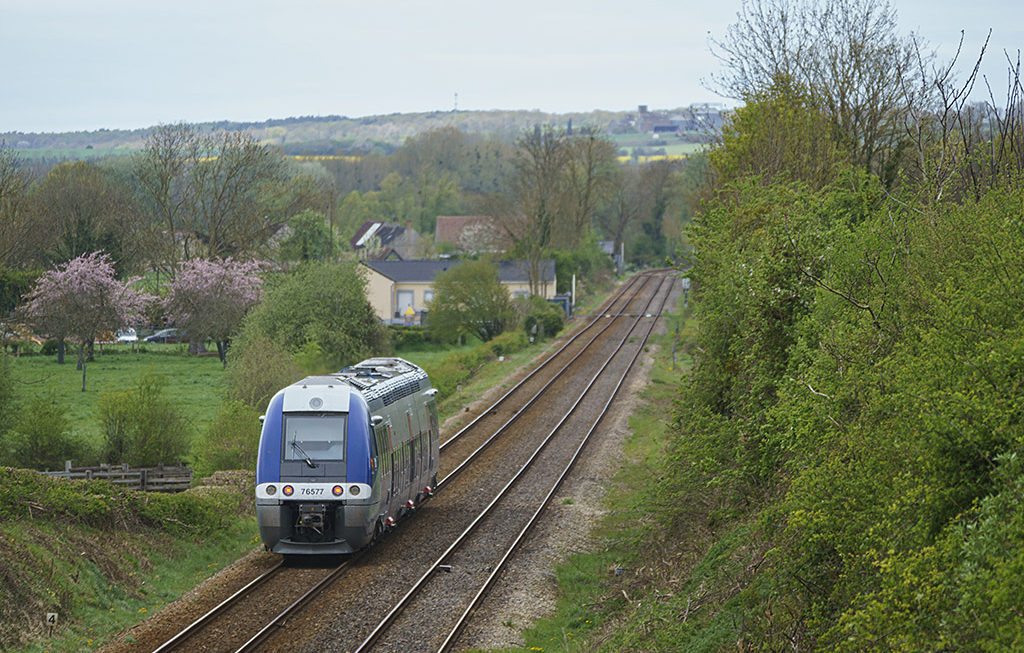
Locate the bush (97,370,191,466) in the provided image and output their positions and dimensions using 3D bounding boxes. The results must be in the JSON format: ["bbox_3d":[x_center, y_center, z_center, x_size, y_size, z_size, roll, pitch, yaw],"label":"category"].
[{"bbox_3d":[-13.893,3.506,370.000,3.500,3.700,3.300,0,1,0],"label":"bush"}]

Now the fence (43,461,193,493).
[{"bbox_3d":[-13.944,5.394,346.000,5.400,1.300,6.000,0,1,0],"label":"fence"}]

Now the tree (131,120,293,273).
[{"bbox_3d":[-21.978,-6.501,725.000,12.200,17.000,11.500,0,1,0],"label":"tree"}]

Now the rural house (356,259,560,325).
[{"bbox_3d":[-5.640,-3.118,900.000,17.500,5.800,9.000,0,1,-20],"label":"rural house"}]

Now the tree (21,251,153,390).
[{"bbox_3d":[-26.881,-0.821,620.000,8.200,7.700,7.800,0,1,0],"label":"tree"}]

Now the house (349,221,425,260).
[{"bbox_3d":[-14.346,-8.944,1140.000,7.000,6.500,10.000,0,1,-18],"label":"house"}]

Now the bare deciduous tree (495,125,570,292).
[{"bbox_3d":[1.983,-9.255,865.000,6.500,16.700,6.500,0,1,0],"label":"bare deciduous tree"}]

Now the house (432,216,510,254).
[{"bbox_3d":[-4.232,-9.657,1170.000,10.300,7.200,7.500,0,1,-5],"label":"house"}]

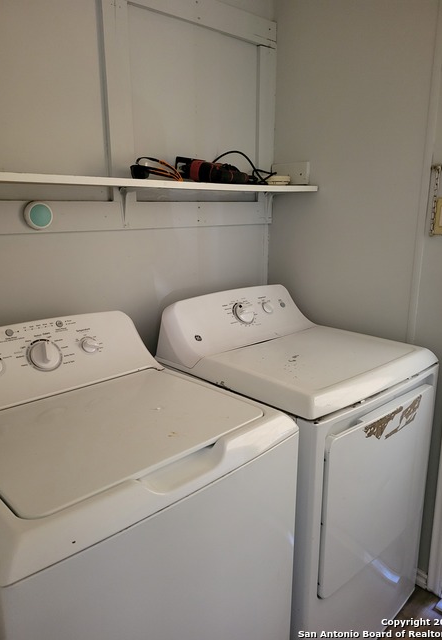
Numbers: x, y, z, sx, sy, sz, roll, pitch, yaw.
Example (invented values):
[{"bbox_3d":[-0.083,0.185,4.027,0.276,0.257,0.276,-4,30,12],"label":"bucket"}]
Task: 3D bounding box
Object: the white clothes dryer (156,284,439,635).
[{"bbox_3d":[0.251,0.473,1.706,0.670,1.079,0.685,-12,17,-40],"label":"white clothes dryer"}]

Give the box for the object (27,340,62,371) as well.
[{"bbox_3d":[-0.454,0.088,1.250,0.080,0.080,0.030,-13,-17,-43],"label":"object"}]

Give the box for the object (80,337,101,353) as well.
[{"bbox_3d":[-0.361,0.066,1.335,0.050,0.050,0.028,-13,-17,-43],"label":"object"}]

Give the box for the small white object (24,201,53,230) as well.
[{"bbox_3d":[-0.506,-0.292,1.349,0.080,0.080,0.027,-12,18,-42],"label":"small white object"}]

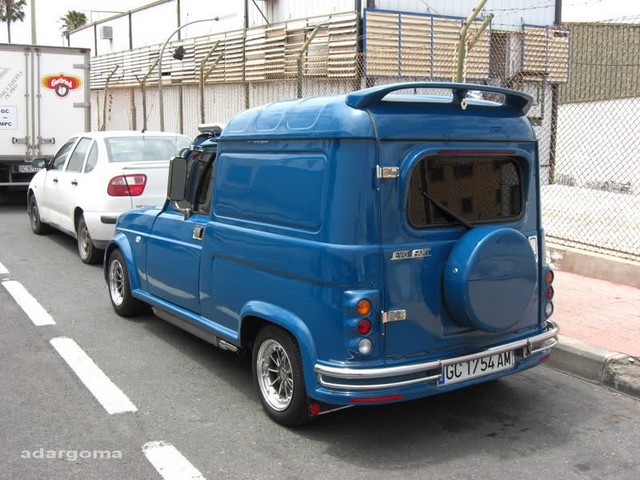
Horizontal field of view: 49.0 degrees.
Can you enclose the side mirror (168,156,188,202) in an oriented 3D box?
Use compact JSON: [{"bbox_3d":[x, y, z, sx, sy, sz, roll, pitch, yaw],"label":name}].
[{"bbox_3d":[-0.871,-0.377,4.312,0.120,0.270,0.050,-7,11,-40],"label":"side mirror"}]

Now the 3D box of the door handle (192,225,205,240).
[{"bbox_3d":[-0.726,-0.038,4.246,0.030,0.080,0.110,-5,10,-34],"label":"door handle"}]

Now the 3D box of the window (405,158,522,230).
[{"bbox_3d":[0.725,-0.242,3.419,0.780,0.325,0.035,-5,6,-34],"label":"window"}]

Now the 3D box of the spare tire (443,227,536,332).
[{"bbox_3d":[0.826,0.179,3.417,0.500,0.500,0.165,-5,6,-34],"label":"spare tire"}]

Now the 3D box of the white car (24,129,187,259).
[{"bbox_3d":[-2.544,-0.657,8.915,1.640,1.420,4.140,-5,10,-33],"label":"white car"}]

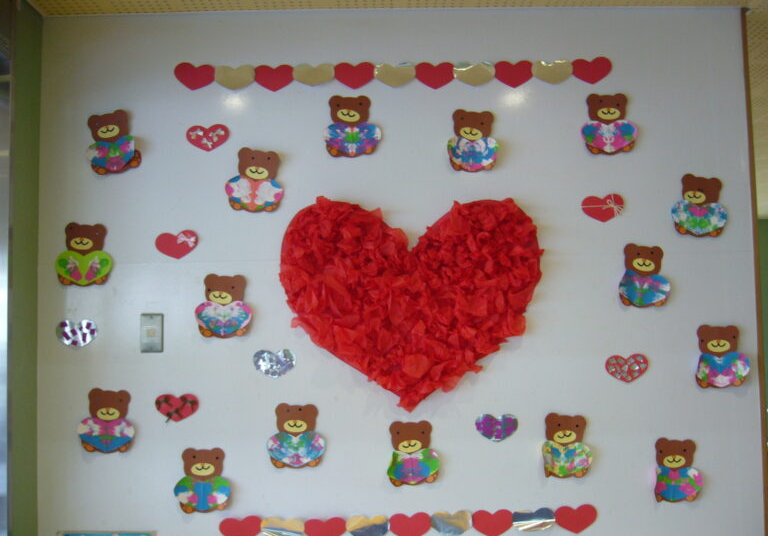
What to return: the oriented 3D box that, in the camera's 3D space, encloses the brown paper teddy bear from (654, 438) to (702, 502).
[{"bbox_3d":[0.907,0.620,2.374,0.150,0.201,0.020,0,-3,-1],"label":"brown paper teddy bear"}]

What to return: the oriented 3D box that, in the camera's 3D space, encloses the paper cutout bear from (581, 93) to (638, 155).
[{"bbox_3d":[0.701,-0.446,2.404,0.179,0.195,0.012,-1,-4,-1],"label":"paper cutout bear"}]

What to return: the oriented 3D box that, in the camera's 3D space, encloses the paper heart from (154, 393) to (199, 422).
[{"bbox_3d":[-0.626,0.424,2.348,0.133,0.085,0.010,-1,-4,-1],"label":"paper heart"}]

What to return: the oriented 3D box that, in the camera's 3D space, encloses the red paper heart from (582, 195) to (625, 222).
[{"bbox_3d":[0.684,-0.185,2.422,0.134,0.084,0.008,-5,-3,-2],"label":"red paper heart"}]

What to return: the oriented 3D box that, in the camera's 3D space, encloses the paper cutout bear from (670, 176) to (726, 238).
[{"bbox_3d":[0.990,-0.196,2.423,0.174,0.194,0.020,4,-3,-1],"label":"paper cutout bear"}]

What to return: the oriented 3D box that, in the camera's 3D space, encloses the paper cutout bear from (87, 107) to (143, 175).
[{"bbox_3d":[-0.833,-0.389,2.394,0.161,0.190,0.020,-9,-3,-2],"label":"paper cutout bear"}]

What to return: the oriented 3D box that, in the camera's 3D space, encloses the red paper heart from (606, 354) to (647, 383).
[{"bbox_3d":[0.737,0.306,2.357,0.132,0.086,0.008,-1,-4,-1],"label":"red paper heart"}]

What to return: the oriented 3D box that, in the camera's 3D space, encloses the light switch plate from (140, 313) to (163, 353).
[{"bbox_3d":[-0.702,0.197,2.352,0.070,0.119,0.010,-1,-4,-1],"label":"light switch plate"}]

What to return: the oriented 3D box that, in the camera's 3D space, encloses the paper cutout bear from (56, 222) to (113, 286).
[{"bbox_3d":[-0.911,-0.040,2.362,0.173,0.194,0.015,-1,-4,-1],"label":"paper cutout bear"}]

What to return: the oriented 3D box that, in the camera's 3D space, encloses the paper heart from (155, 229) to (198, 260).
[{"bbox_3d":[-0.632,-0.071,2.370,0.131,0.090,0.008,-1,-4,-1],"label":"paper heart"}]

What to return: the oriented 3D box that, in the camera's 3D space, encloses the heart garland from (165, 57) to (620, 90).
[{"bbox_3d":[0.030,-0.609,2.430,1.374,0.105,0.012,0,-3,-1],"label":"heart garland"}]

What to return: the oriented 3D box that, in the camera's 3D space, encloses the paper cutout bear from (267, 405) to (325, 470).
[{"bbox_3d":[-0.262,0.505,2.333,0.179,0.193,0.015,-1,-4,-1],"label":"paper cutout bear"}]

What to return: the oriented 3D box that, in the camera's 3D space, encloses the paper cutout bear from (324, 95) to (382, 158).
[{"bbox_3d":[-0.094,-0.434,2.394,0.179,0.195,0.015,-1,-4,-1],"label":"paper cutout bear"}]

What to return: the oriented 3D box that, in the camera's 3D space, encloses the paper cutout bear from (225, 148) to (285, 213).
[{"bbox_3d":[-0.395,-0.268,2.381,0.182,0.198,0.015,-1,-4,-1],"label":"paper cutout bear"}]

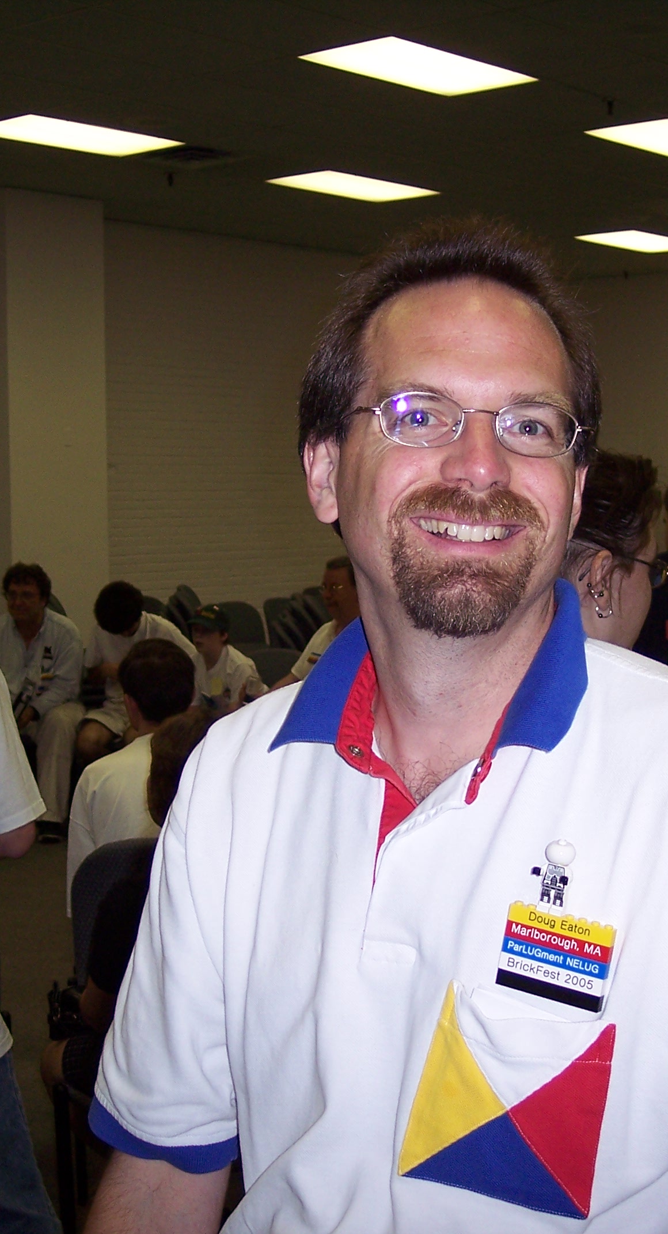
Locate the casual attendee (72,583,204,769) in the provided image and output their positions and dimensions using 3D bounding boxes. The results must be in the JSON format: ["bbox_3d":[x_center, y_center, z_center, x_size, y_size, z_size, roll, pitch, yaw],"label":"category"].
[{"bbox_3d":[-0.970,0.420,9.200,0.560,1.200,0.800,1,4,25],"label":"casual attendee"}]

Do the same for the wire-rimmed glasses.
[{"bbox_3d":[0.078,-0.113,1.127,0.135,0.042,0.130,4,1,-6],"label":"wire-rimmed glasses"}]

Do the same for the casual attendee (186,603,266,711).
[{"bbox_3d":[-0.540,0.480,9.250,0.460,1.060,0.680,1,4,20],"label":"casual attendee"}]

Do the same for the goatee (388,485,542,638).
[{"bbox_3d":[0.078,-0.033,1.097,0.087,0.089,0.060,4,1,-6],"label":"goatee"}]

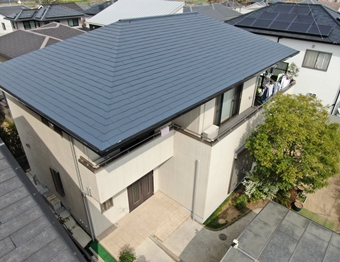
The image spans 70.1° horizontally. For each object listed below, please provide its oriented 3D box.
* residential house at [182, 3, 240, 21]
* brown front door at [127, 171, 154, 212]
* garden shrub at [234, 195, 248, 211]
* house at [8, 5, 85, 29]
[{"bbox_3d":[6.333,-18.170,43.087,10.500,7.400,12.000,20,35,31],"label":"residential house"},{"bbox_3d":[-1.310,2.477,10.999,0.120,2.240,1.570,24,37,35],"label":"brown front door"},{"bbox_3d":[3.354,3.356,11.512,0.700,0.700,0.720,0,30,0],"label":"garden shrub"},{"bbox_3d":[-19.318,-16.060,39.063,9.200,7.400,12.200,18,34,28],"label":"house"}]

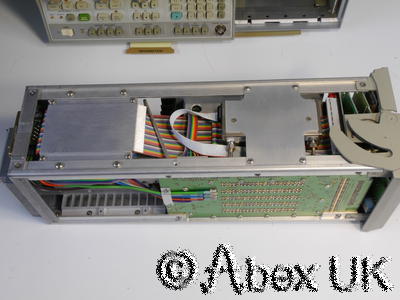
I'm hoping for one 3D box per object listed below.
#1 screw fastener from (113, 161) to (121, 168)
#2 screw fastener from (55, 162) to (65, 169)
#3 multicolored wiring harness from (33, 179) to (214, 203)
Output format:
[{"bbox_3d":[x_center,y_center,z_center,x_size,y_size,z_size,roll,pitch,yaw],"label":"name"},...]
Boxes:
[{"bbox_3d":[-0.081,0.014,0.469,0.007,0.003,0.007,-1,59,3],"label":"screw fastener"},{"bbox_3d":[-0.136,0.015,0.471,0.007,0.003,0.007,-1,59,3],"label":"screw fastener"},{"bbox_3d":[-0.081,0.040,0.520,0.182,0.058,0.022,-1,59,3],"label":"multicolored wiring harness"}]

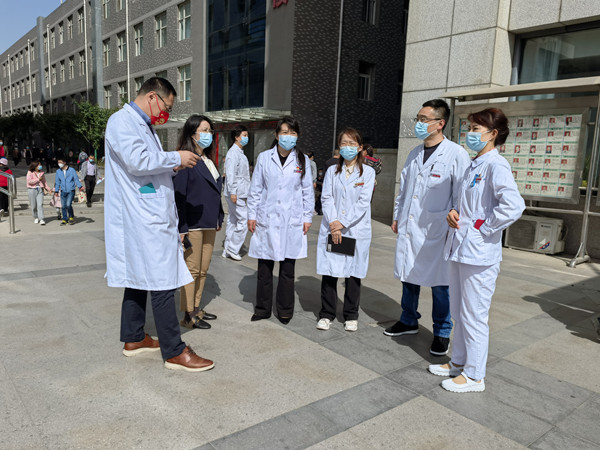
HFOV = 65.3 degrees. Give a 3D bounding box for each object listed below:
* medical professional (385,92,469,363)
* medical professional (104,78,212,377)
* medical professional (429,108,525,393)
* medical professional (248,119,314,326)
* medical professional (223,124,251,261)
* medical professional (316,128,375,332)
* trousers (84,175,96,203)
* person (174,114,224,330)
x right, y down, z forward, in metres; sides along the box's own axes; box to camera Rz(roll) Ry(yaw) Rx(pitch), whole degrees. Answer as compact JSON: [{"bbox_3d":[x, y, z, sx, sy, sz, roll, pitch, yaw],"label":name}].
[{"bbox_3d":[0.901,0.001,3.308,0.410,1.750,0.560,-5,10,-44],"label":"medical professional"},{"bbox_3d":[-0.858,-0.004,2.899,0.670,1.755,0.530,1,8,-10],"label":"medical professional"},{"bbox_3d":[1.008,0.144,2.735,0.410,1.620,0.510,1,8,-10],"label":"medical professional"},{"bbox_3d":[-0.152,-0.031,3.755,0.540,1.630,0.310,2,7,1],"label":"medical professional"},{"bbox_3d":[-0.813,-0.427,6.138,0.360,1.720,0.460,6,8,28],"label":"medical professional"},{"bbox_3d":[0.351,0.045,3.609,0.460,1.550,0.330,4,8,14],"label":"medical professional"},{"bbox_3d":[-6.760,-1.178,15.100,0.400,0.910,0.360,-1,8,-18],"label":"trousers"},{"bbox_3d":[-0.769,-0.027,3.618,0.350,1.620,0.460,5,8,23],"label":"person"}]

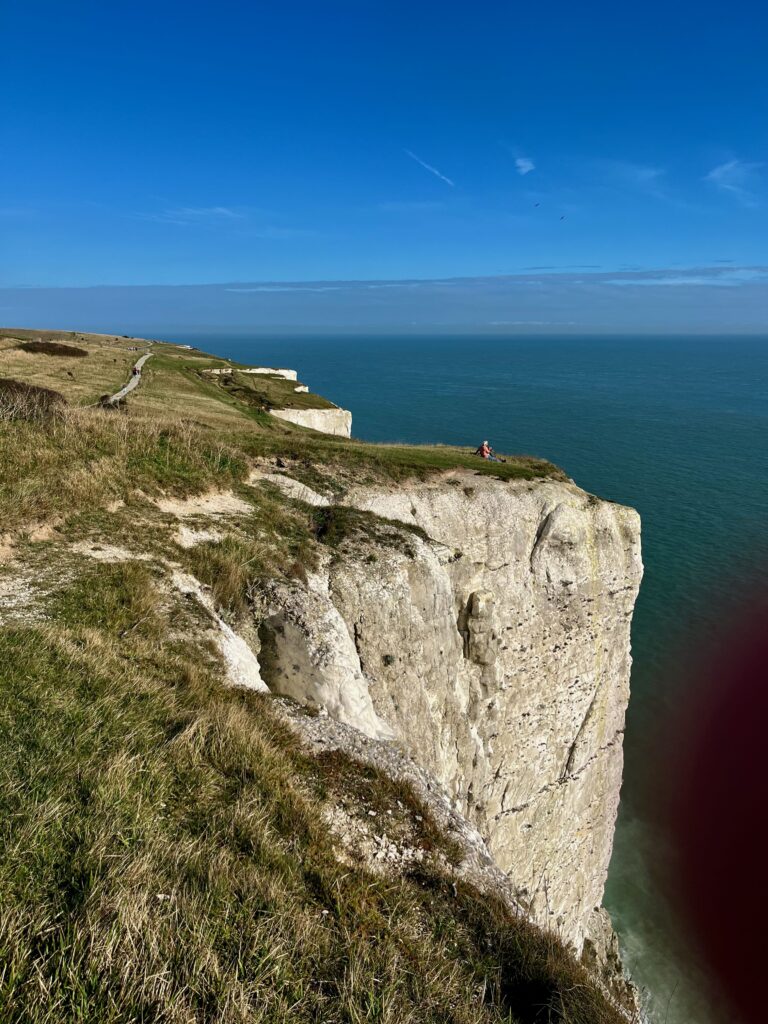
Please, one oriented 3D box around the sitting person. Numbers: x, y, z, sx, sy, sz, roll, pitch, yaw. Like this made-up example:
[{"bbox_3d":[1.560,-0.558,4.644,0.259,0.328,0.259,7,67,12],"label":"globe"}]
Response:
[{"bbox_3d":[5.125,-2.838,36.500,1.300,1.030,0.550,-2,13,-8],"label":"sitting person"}]

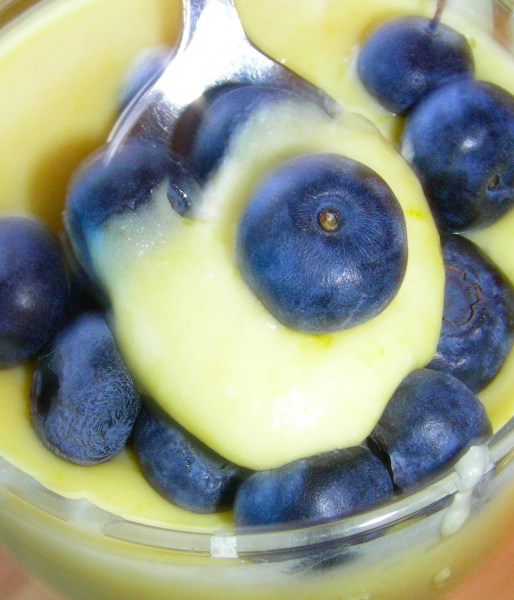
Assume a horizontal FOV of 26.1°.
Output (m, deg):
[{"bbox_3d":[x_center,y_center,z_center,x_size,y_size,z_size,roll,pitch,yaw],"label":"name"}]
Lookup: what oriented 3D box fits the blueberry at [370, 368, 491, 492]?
[{"bbox_3d":[0.017,0.013,0.109,0.012,0.011,0.013,0,60,2],"label":"blueberry"}]

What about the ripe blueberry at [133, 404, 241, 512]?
[{"bbox_3d":[-0.006,0.014,0.109,0.012,0.011,0.013,0,60,2],"label":"ripe blueberry"}]

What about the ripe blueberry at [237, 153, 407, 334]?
[{"bbox_3d":[0.006,-0.005,0.103,0.016,0.014,0.017,0,60,2],"label":"ripe blueberry"}]

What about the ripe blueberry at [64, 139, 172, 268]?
[{"bbox_3d":[-0.013,-0.009,0.108,0.012,0.012,0.013,0,60,2],"label":"ripe blueberry"}]

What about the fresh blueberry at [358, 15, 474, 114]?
[{"bbox_3d":[0.019,-0.027,0.130,0.013,0.012,0.013,0,60,2],"label":"fresh blueberry"}]

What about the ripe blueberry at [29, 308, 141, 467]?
[{"bbox_3d":[-0.017,0.009,0.112,0.012,0.014,0.015,0,60,2],"label":"ripe blueberry"}]

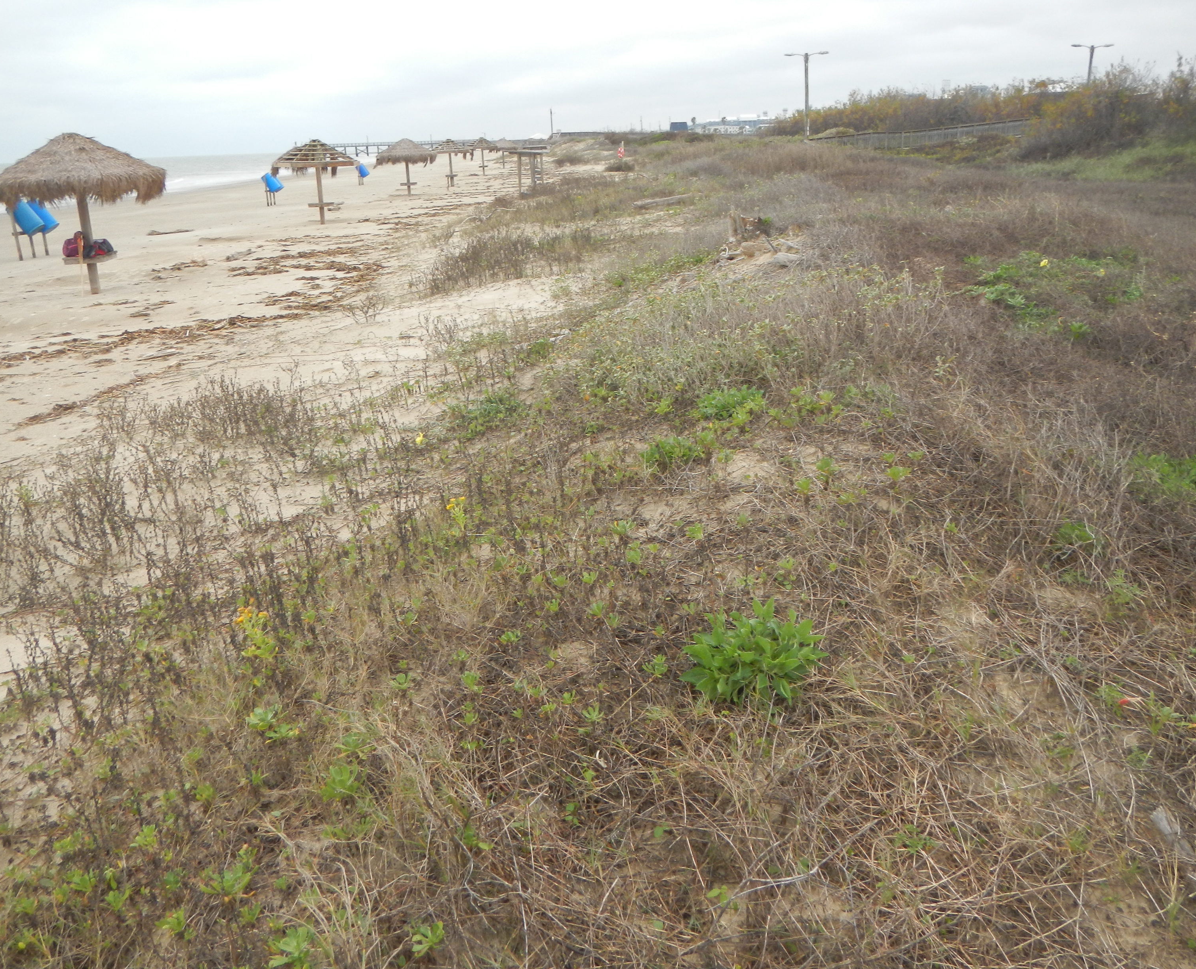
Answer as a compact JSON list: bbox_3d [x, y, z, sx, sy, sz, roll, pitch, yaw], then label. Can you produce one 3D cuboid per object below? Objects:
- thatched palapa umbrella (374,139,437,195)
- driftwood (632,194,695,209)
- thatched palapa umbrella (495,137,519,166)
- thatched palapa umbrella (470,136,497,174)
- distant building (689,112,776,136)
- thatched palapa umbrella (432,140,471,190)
[{"bbox_3d":[-11.168,-18.545,61.183,3.600,3.206,3.600,-2,18,0],"label":"thatched palapa umbrella"},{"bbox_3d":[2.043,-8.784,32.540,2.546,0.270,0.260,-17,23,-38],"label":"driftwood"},{"bbox_3d":[-10.952,-38.062,120.118,3.200,3.287,3.200,-2,18,0],"label":"thatched palapa umbrella"},{"bbox_3d":[-10.313,-29.422,93.872,3.000,3.268,3.000,-2,18,0],"label":"thatched palapa umbrella"},{"bbox_3d":[77.072,-207.166,600.000,50.000,14.500,30.000,-2,18,0],"label":"distant building"},{"bbox_3d":[-10.232,-22.411,72.921,3.350,3.183,3.350,-2,18,0],"label":"thatched palapa umbrella"}]

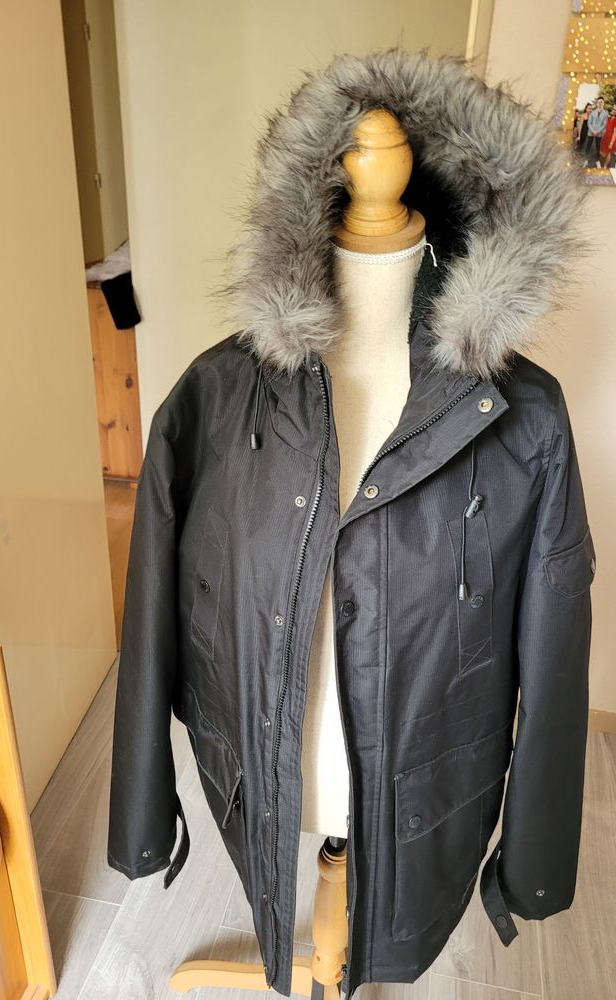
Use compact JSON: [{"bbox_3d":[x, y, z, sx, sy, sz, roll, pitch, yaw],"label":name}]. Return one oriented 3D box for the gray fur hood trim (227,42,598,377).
[{"bbox_3d":[0.082,-0.258,0.688,0.320,0.280,0.170,4,24,5],"label":"gray fur hood trim"}]

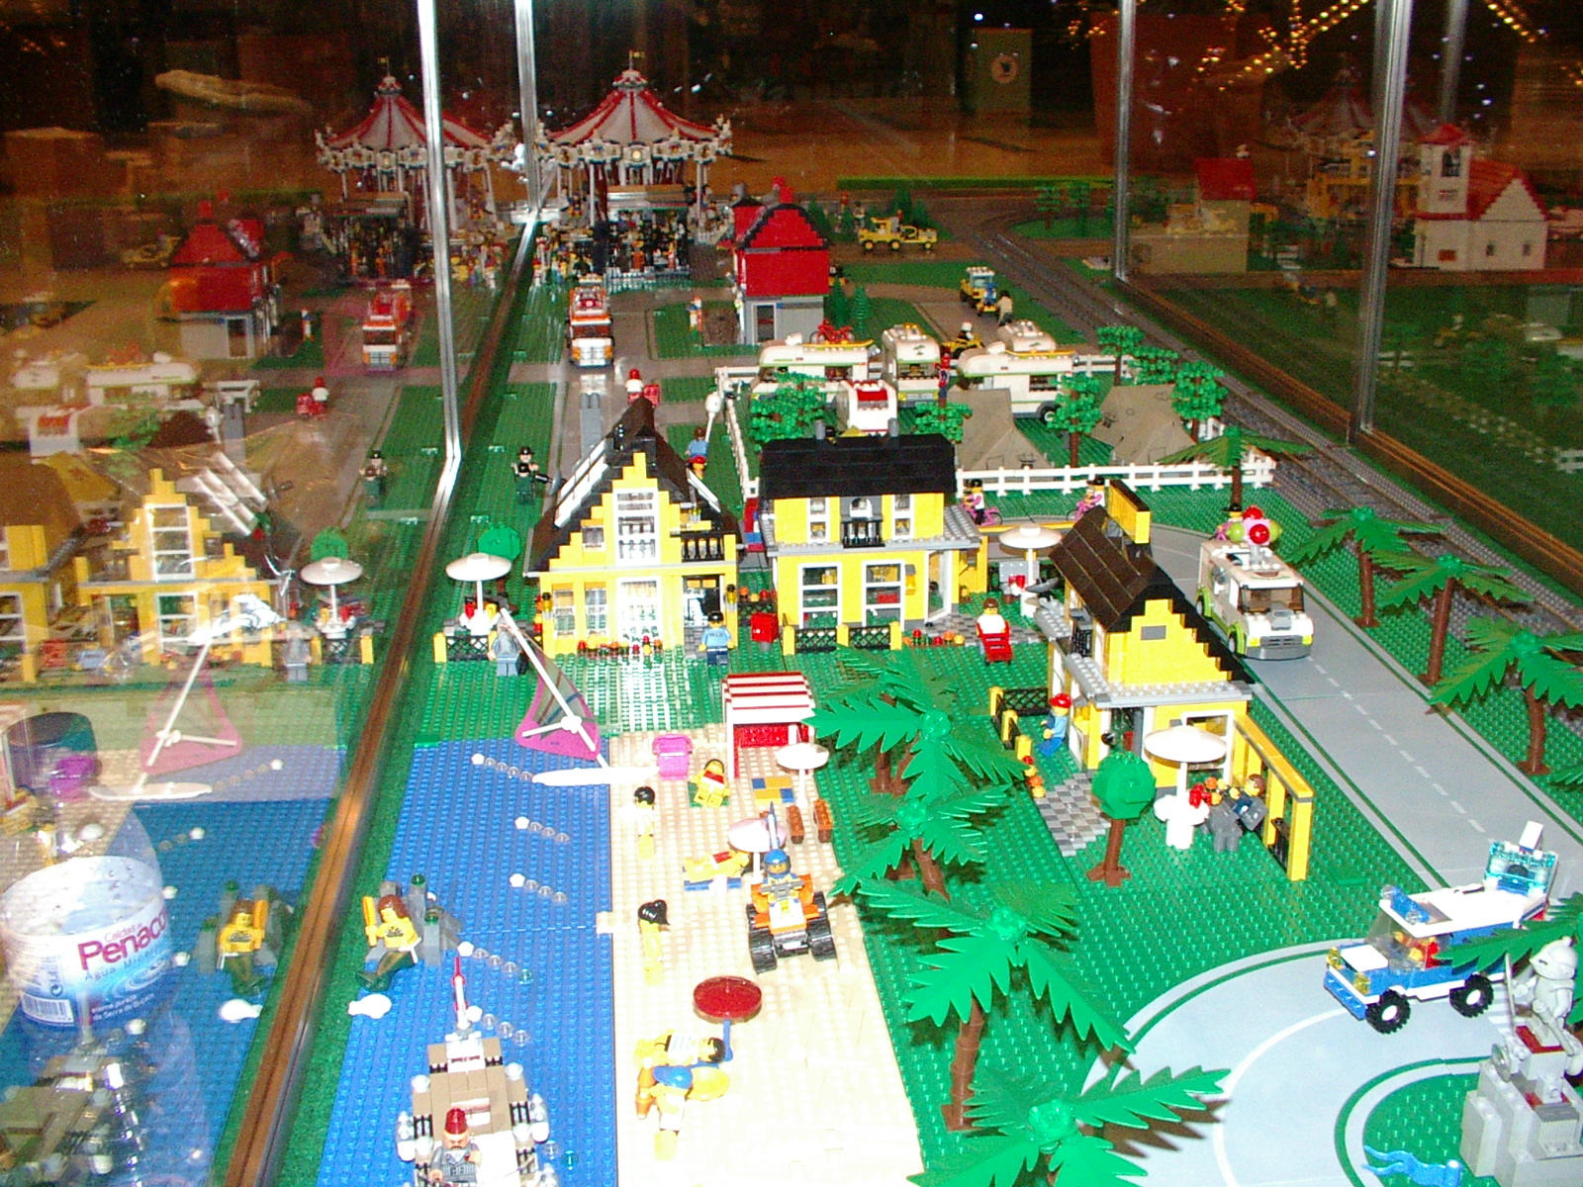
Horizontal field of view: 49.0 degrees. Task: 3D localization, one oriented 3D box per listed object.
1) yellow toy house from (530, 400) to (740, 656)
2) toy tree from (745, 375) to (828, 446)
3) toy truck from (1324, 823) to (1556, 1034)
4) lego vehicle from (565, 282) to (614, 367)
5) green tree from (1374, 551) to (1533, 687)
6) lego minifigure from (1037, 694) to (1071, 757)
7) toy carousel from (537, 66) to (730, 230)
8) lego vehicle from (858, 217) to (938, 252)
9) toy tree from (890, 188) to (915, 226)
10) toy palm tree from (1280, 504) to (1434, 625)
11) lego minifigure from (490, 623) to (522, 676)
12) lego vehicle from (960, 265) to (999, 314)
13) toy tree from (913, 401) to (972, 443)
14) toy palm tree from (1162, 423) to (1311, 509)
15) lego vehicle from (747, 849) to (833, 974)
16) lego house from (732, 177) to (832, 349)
[{"bbox_3d":[-0.122,-0.055,1.347,0.166,0.173,0.117,-3,20,-6],"label":"yellow toy house"},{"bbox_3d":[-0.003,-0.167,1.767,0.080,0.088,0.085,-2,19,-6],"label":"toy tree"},{"bbox_3d":[0.321,0.162,0.858,0.105,0.090,0.040,-6,21,-15],"label":"toy truck"},{"bbox_3d":[-0.268,-0.355,2.319,0.059,0.083,0.176,-4,20,-9],"label":"lego vehicle"},{"bbox_3d":[0.455,0.018,1.214,0.113,0.097,0.113,4,20,13],"label":"green tree"},{"bbox_3d":[0.169,0.085,1.117,0.019,0.040,0.024,-5,20,-12],"label":"lego minifigure"},{"bbox_3d":[-0.301,-0.848,3.329,0.376,0.322,0.376,-2,20,-6],"label":"toy carousel"},{"bbox_3d":[0.193,-0.666,3.211,0.150,0.058,0.040,-2,20,-6],"label":"lego vehicle"},{"bbox_3d":[0.225,-0.771,3.479,0.038,0.074,0.038,-3,20,-6],"label":"toy tree"},{"bbox_3d":[0.450,-0.024,1.369,0.148,0.093,0.140,-10,22,-24],"label":"toy palm tree"},{"bbox_3d":[-0.206,0.040,1.255,0.024,0.041,0.015,-3,19,-8],"label":"lego minifigure"},{"bbox_3d":[0.290,-0.468,2.667,0.038,0.058,0.122,-3,20,-8],"label":"lego vehicle"},{"bbox_3d":[0.153,-0.163,1.783,0.058,0.078,0.056,-3,20,-6],"label":"toy tree"},{"bbox_3d":[0.407,-0.111,1.588,0.127,0.095,0.124,5,20,15],"label":"toy palm tree"},{"bbox_3d":[-0.002,0.163,0.912,0.044,0.057,0.051,-7,21,-17],"label":"lego vehicle"},{"bbox_3d":[-0.020,-0.473,2.453,0.136,0.210,0.164,-3,20,-6],"label":"lego house"}]

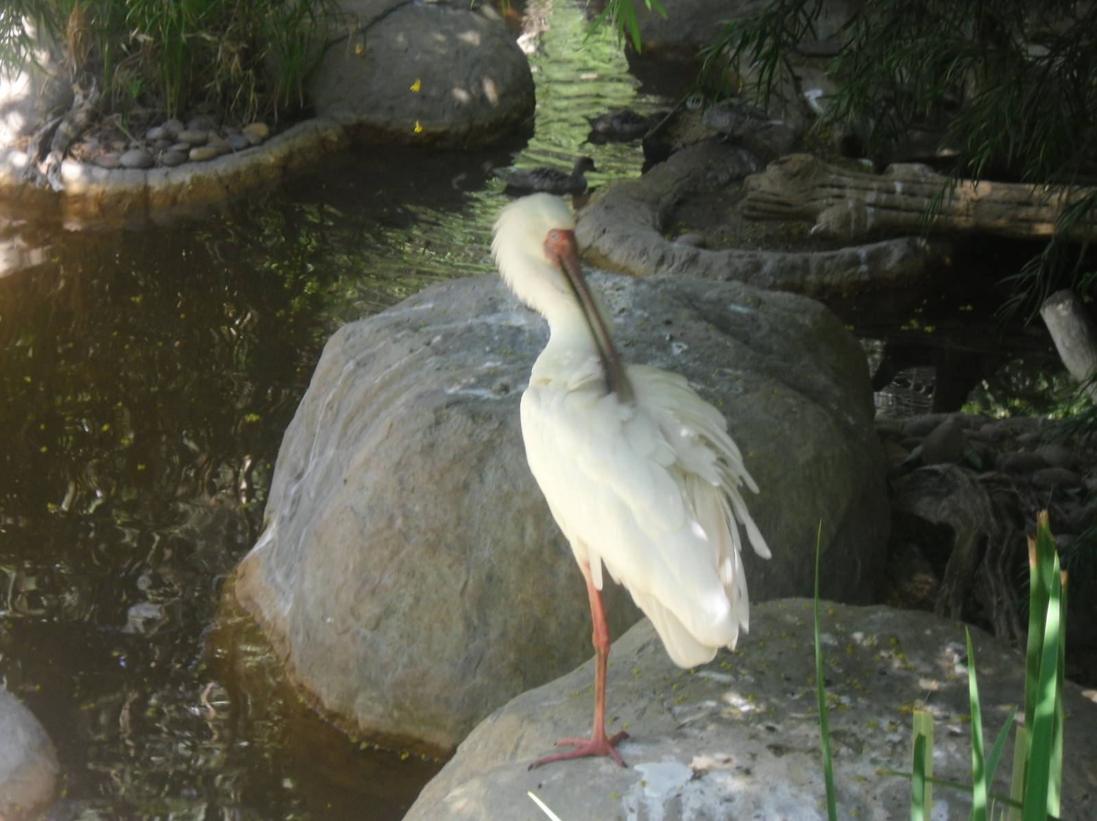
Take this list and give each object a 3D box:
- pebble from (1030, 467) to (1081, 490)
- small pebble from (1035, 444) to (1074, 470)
[{"bbox_3d":[1.016,0.136,5.850,0.102,0.042,0.086,0,14,0],"label":"pebble"},{"bbox_3d":[1.040,0.099,6.000,0.092,0.057,0.078,0,14,0],"label":"small pebble"}]

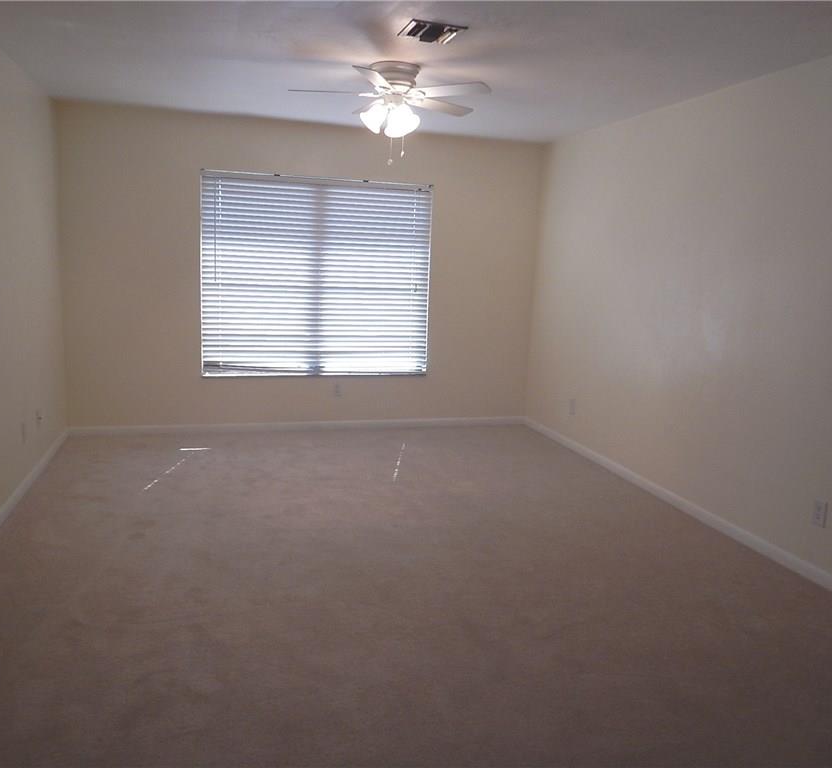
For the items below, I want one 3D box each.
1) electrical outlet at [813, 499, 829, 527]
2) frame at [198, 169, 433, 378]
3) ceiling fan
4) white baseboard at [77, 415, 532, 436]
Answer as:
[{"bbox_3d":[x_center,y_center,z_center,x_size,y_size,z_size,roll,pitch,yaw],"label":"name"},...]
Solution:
[{"bbox_3d":[1.906,0.612,3.348,0.010,0.120,0.073,-1,11,-16],"label":"electrical outlet"},{"bbox_3d":[-0.762,-0.842,5.717,1.835,1.575,0.060,-1,11,-16],"label":"frame"},{"bbox_3d":[-0.126,-1.518,3.812,1.110,0.350,1.110,-1,11,-16],"label":"ceiling fan"},{"bbox_3d":[-0.815,0.340,5.918,3.805,0.076,0.016,-1,11,-16],"label":"white baseboard"}]

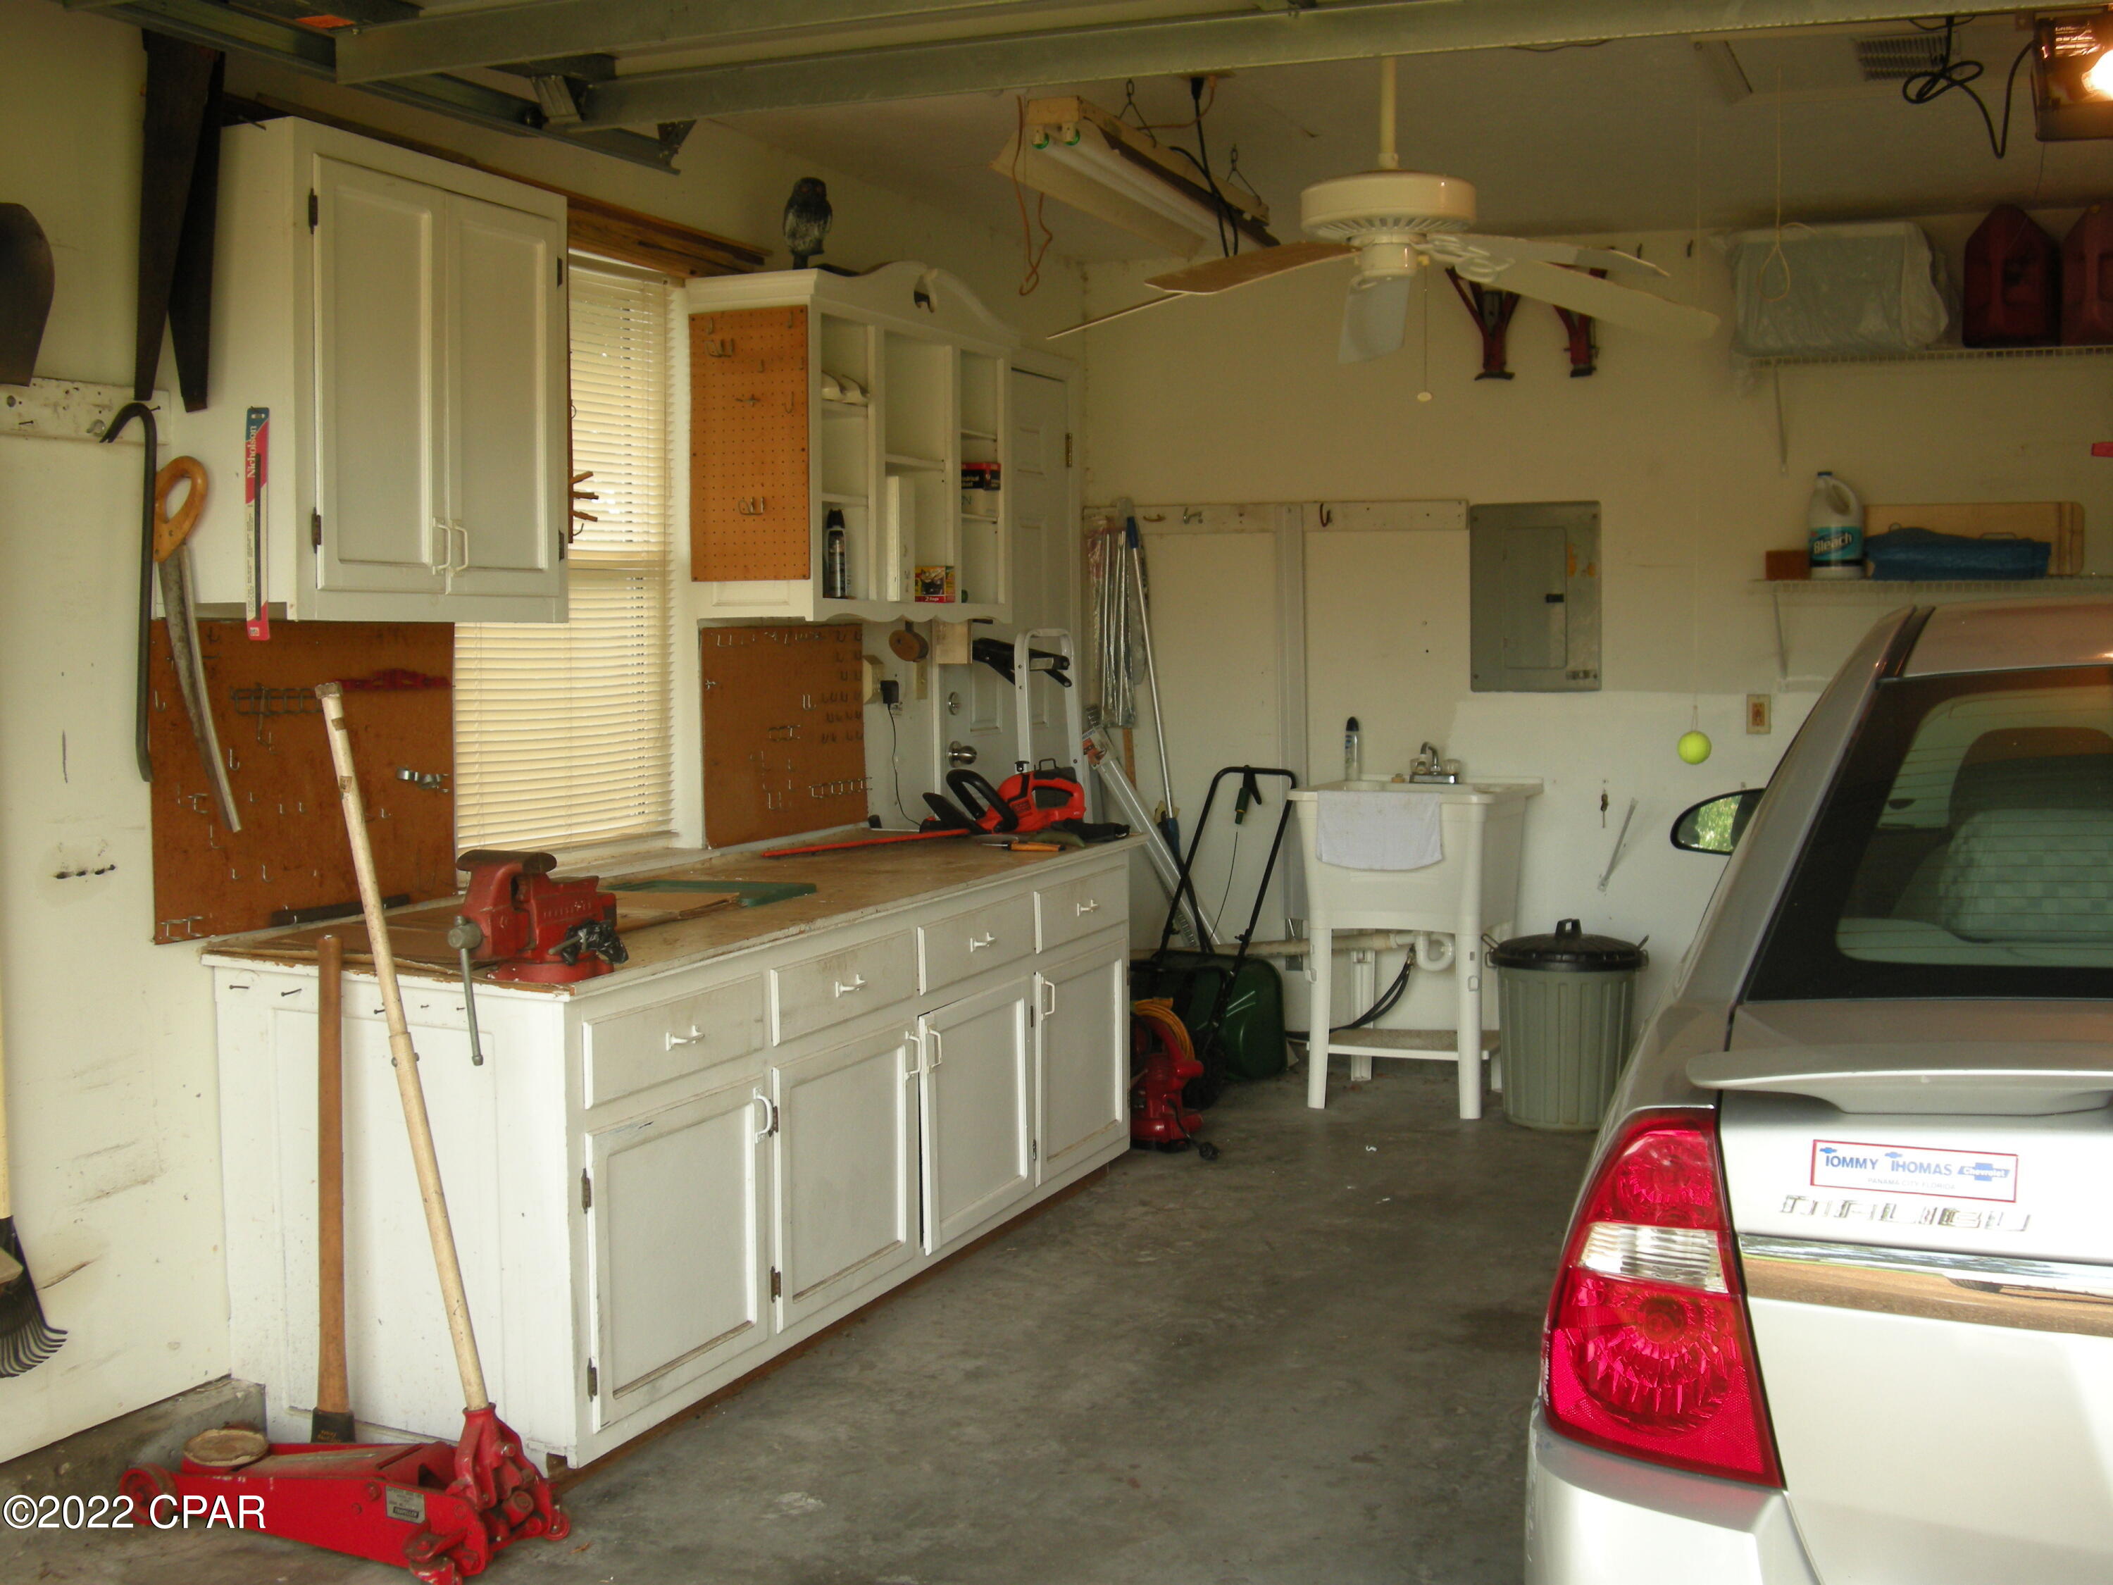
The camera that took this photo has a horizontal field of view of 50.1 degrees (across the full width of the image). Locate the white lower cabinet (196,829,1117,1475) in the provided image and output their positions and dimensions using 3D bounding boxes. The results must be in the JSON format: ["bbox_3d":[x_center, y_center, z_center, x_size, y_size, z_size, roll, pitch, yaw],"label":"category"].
[{"bbox_3d":[-0.589,0.608,4.685,0.710,0.830,2.430,2,5,23],"label":"white lower cabinet"}]

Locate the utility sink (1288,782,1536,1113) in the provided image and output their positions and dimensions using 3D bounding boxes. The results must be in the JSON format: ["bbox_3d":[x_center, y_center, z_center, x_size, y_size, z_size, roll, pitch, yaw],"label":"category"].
[{"bbox_3d":[1.036,0.424,6.498,0.580,0.890,0.630,3,5,24],"label":"utility sink"}]

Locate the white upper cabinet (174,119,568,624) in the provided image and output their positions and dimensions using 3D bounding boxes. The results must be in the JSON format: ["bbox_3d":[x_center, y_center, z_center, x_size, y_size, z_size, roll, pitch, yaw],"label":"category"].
[{"bbox_3d":[-1.177,-0.706,4.012,0.265,0.803,0.734,3,5,24],"label":"white upper cabinet"}]

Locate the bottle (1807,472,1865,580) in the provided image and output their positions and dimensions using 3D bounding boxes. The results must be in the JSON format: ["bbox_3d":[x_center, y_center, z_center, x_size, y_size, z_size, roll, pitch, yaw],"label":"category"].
[{"bbox_3d":[2.113,-0.725,6.125,0.150,0.290,0.120,2,5,23],"label":"bottle"}]

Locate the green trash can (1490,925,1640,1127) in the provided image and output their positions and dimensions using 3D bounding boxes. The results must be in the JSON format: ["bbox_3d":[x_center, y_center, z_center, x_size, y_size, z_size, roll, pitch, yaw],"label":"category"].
[{"bbox_3d":[1.419,0.628,6.233,0.440,0.555,0.430,0,4,0],"label":"green trash can"}]

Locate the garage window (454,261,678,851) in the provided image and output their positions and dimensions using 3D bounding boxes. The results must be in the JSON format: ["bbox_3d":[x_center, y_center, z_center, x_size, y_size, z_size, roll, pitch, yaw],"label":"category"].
[{"bbox_3d":[-1.077,-0.514,4.825,0.080,1.287,0.860,3,5,24],"label":"garage window"}]

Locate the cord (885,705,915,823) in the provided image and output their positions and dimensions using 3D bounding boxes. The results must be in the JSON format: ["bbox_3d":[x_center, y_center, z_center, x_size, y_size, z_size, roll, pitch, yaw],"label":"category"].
[{"bbox_3d":[-0.409,-0.077,5.857,0.065,0.320,0.050,2,5,23],"label":"cord"}]

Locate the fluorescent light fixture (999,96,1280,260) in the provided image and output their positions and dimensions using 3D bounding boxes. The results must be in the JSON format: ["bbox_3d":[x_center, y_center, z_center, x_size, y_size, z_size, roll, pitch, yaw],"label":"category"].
[{"bbox_3d":[0.220,-1.353,5.013,0.255,0.120,1.220,2,5,23],"label":"fluorescent light fixture"}]

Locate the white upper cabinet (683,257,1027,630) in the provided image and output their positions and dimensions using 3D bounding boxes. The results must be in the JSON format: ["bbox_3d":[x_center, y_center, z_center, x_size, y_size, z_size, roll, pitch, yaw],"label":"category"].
[{"bbox_3d":[-0.453,-0.845,5.553,0.320,0.845,1.065,3,5,24],"label":"white upper cabinet"}]

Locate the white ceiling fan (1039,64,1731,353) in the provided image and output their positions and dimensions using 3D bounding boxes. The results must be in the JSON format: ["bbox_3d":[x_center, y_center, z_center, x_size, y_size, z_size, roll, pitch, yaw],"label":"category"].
[{"bbox_3d":[0.605,-1.125,4.108,1.280,0.540,1.280,2,5,23],"label":"white ceiling fan"}]

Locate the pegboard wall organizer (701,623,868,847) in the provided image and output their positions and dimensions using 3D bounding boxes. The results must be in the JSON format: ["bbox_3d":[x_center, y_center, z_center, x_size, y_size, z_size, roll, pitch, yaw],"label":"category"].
[{"bbox_3d":[-0.646,-0.151,5.558,0.020,0.515,0.760,3,5,24],"label":"pegboard wall organizer"}]

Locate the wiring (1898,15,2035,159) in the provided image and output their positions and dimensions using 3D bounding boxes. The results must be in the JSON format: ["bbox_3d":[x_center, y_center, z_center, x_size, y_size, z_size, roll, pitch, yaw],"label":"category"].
[{"bbox_3d":[1.501,-1.165,3.720,0.220,0.250,0.150,3,5,24],"label":"wiring"}]

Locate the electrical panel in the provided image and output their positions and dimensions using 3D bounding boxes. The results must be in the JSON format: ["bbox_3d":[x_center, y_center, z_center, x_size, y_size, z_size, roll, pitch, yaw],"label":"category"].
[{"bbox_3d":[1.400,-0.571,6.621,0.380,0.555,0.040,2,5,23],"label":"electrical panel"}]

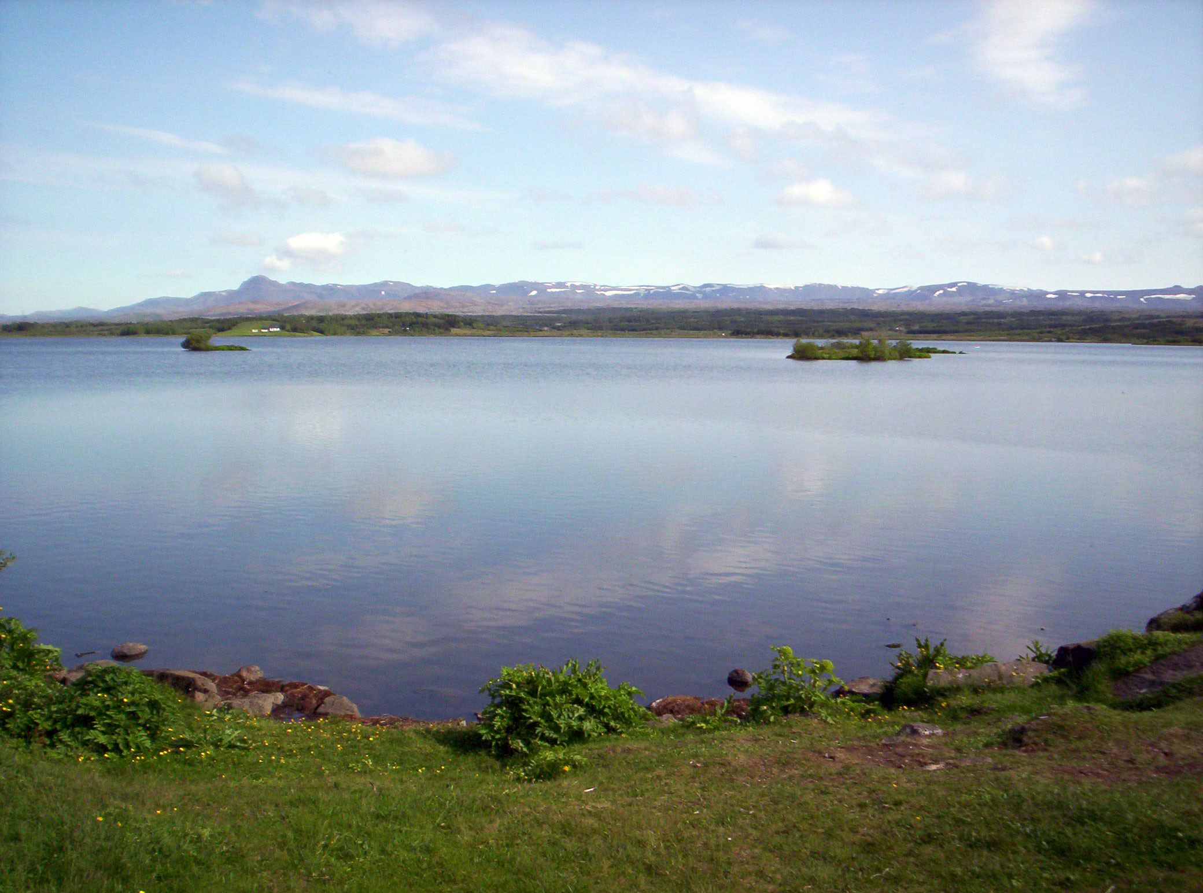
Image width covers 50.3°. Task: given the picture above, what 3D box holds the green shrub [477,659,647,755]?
[{"bbox_3d":[-0.200,1.300,6.500,0.850,0.430,0.720,0,5,0],"label":"green shrub"}]

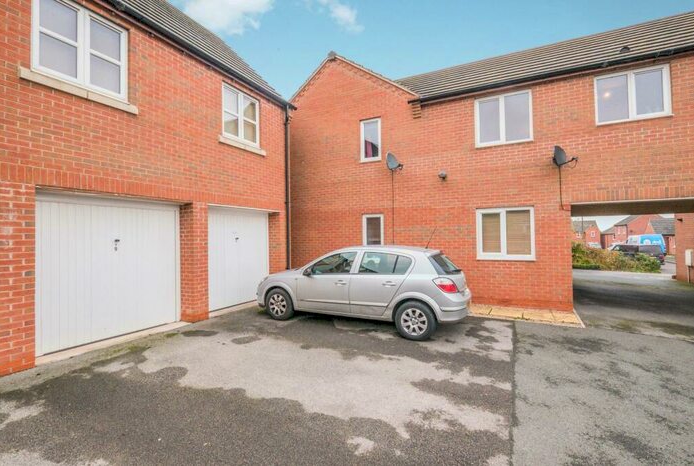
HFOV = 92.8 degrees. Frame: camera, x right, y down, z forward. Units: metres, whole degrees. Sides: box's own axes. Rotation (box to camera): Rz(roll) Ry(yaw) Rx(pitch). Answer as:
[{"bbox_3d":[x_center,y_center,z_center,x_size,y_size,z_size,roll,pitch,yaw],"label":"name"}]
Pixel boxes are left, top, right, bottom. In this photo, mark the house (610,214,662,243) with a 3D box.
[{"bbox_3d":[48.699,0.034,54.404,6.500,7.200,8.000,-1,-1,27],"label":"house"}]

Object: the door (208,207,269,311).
[{"bbox_3d":[-2.478,0.567,7.504,0.080,2.140,2.180,-1,-1,27],"label":"door"}]

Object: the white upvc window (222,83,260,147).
[{"bbox_3d":[-2.348,-2.562,7.369,0.080,1.140,1.130,-1,-1,27],"label":"white upvc window"}]

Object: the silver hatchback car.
[{"bbox_3d":[0.229,0.902,6.215,4.250,1.450,1.780,-1,-1,31],"label":"silver hatchback car"}]

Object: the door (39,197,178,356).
[{"bbox_3d":[-3.625,0.570,5.227,0.080,2.140,2.200,-1,-1,27],"label":"door"}]

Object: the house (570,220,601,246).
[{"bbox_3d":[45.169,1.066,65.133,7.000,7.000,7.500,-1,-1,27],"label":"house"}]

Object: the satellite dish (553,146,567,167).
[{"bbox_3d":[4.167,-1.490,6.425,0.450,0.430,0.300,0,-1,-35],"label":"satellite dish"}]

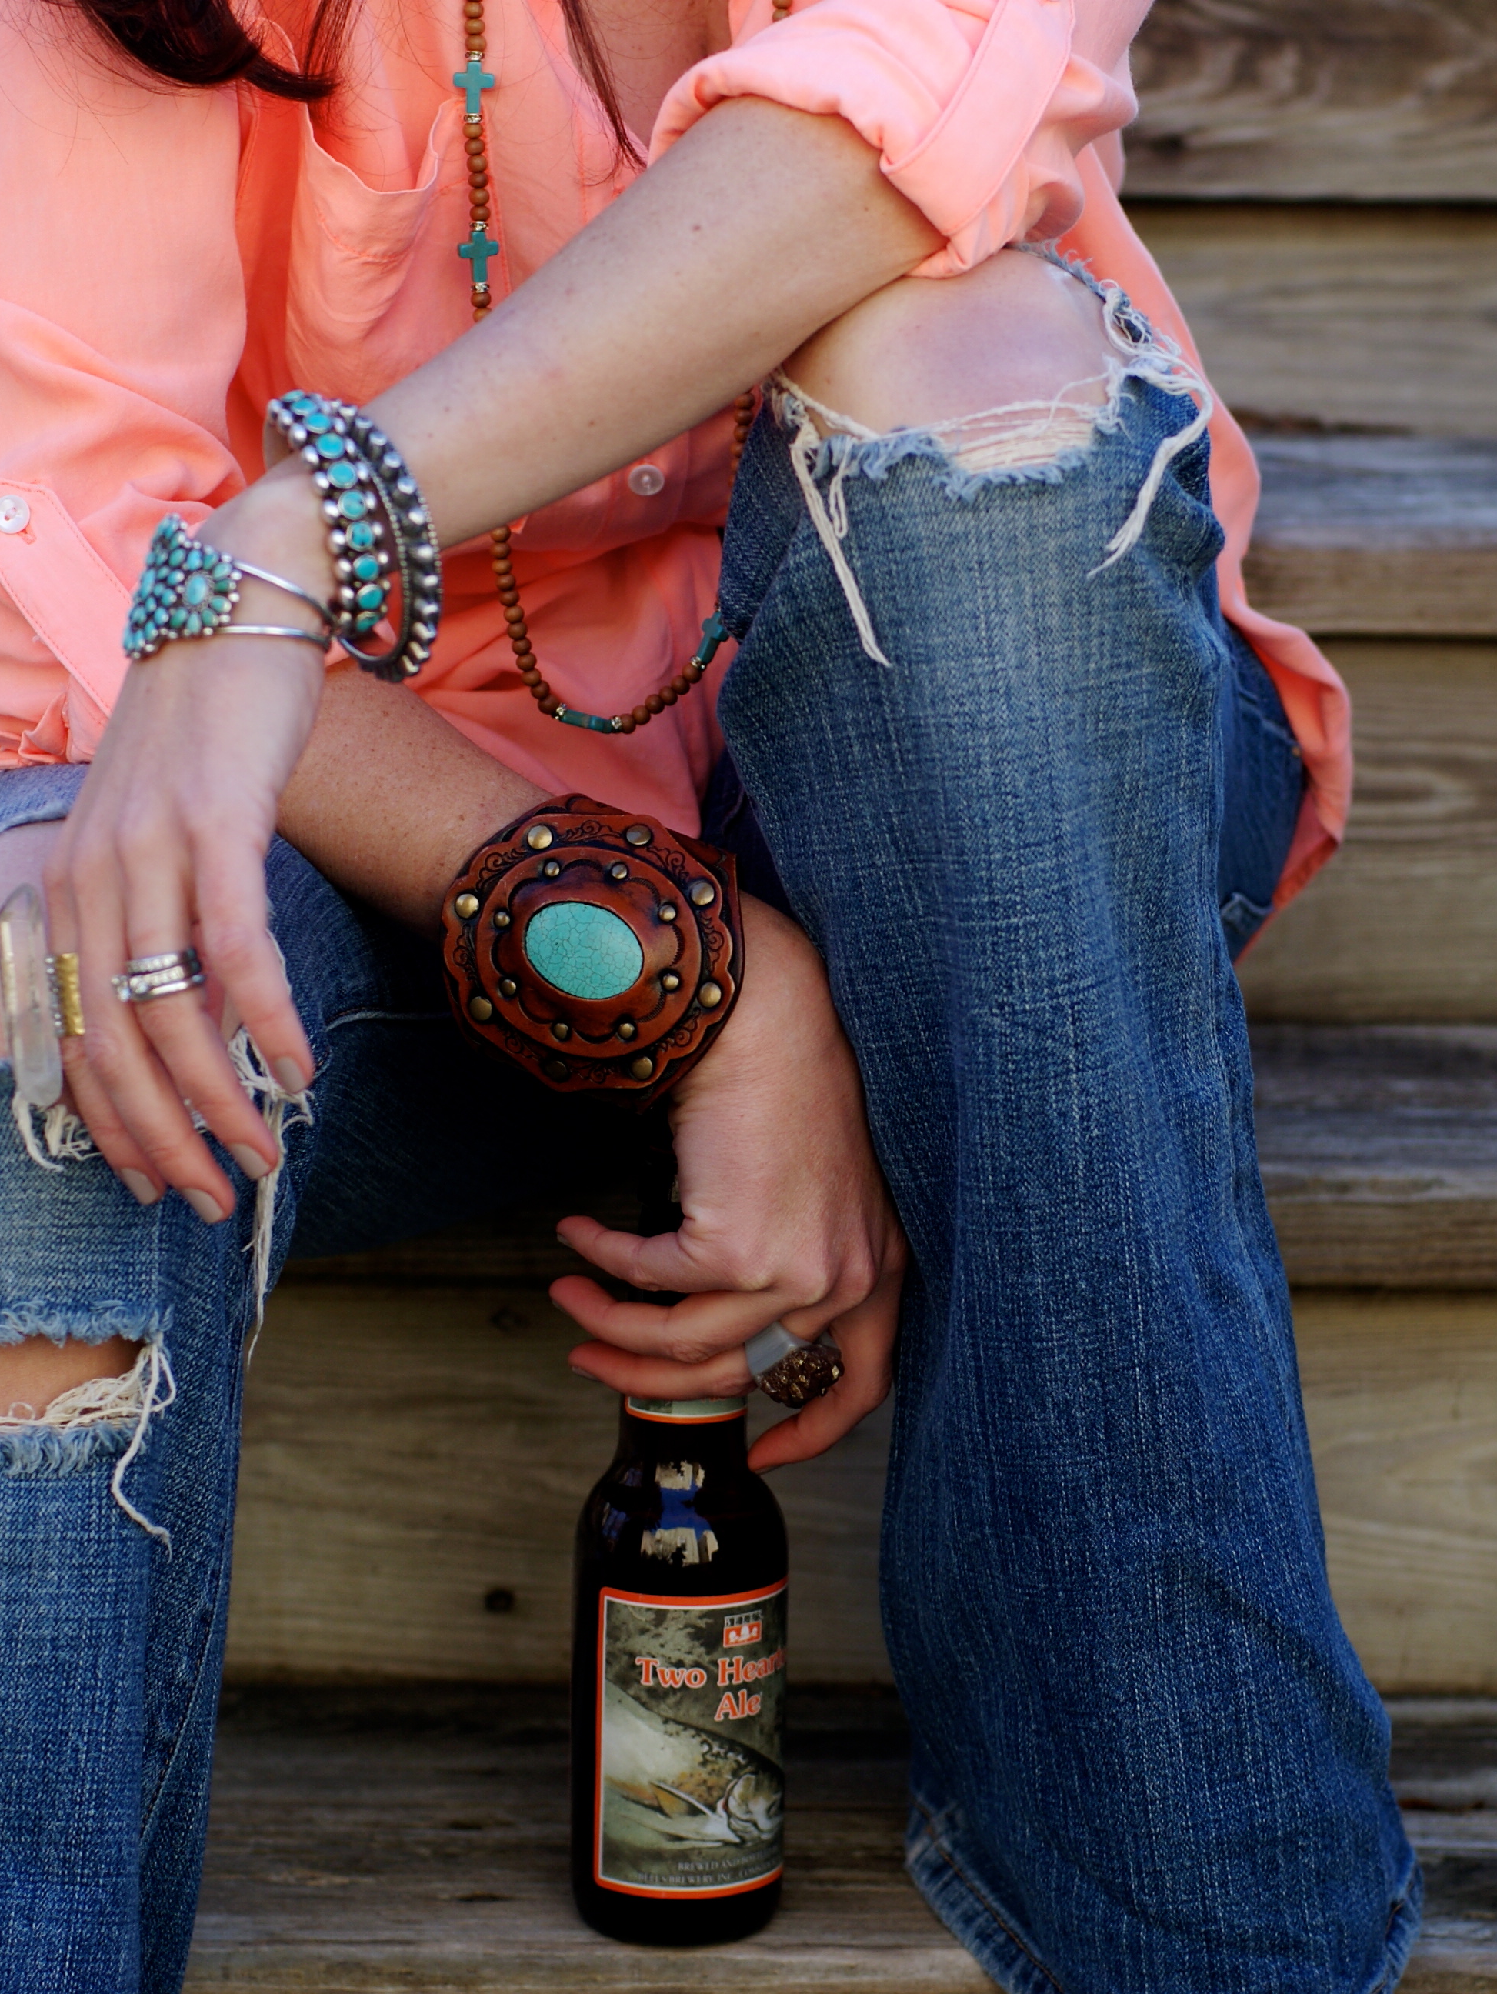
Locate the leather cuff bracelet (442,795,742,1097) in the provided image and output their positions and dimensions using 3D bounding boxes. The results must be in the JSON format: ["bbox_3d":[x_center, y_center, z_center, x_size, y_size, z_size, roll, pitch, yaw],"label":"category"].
[{"bbox_3d":[-0.040,-0.013,1.775,0.083,0.083,0.060,21,-3,20],"label":"leather cuff bracelet"}]

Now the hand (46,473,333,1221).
[{"bbox_3d":[-0.153,-0.041,1.700,0.078,0.190,0.080,2,11,9],"label":"hand"}]

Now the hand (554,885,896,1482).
[{"bbox_3d":[-0.006,0.054,1.765,0.100,0.160,0.085,-1,11,-6],"label":"hand"}]

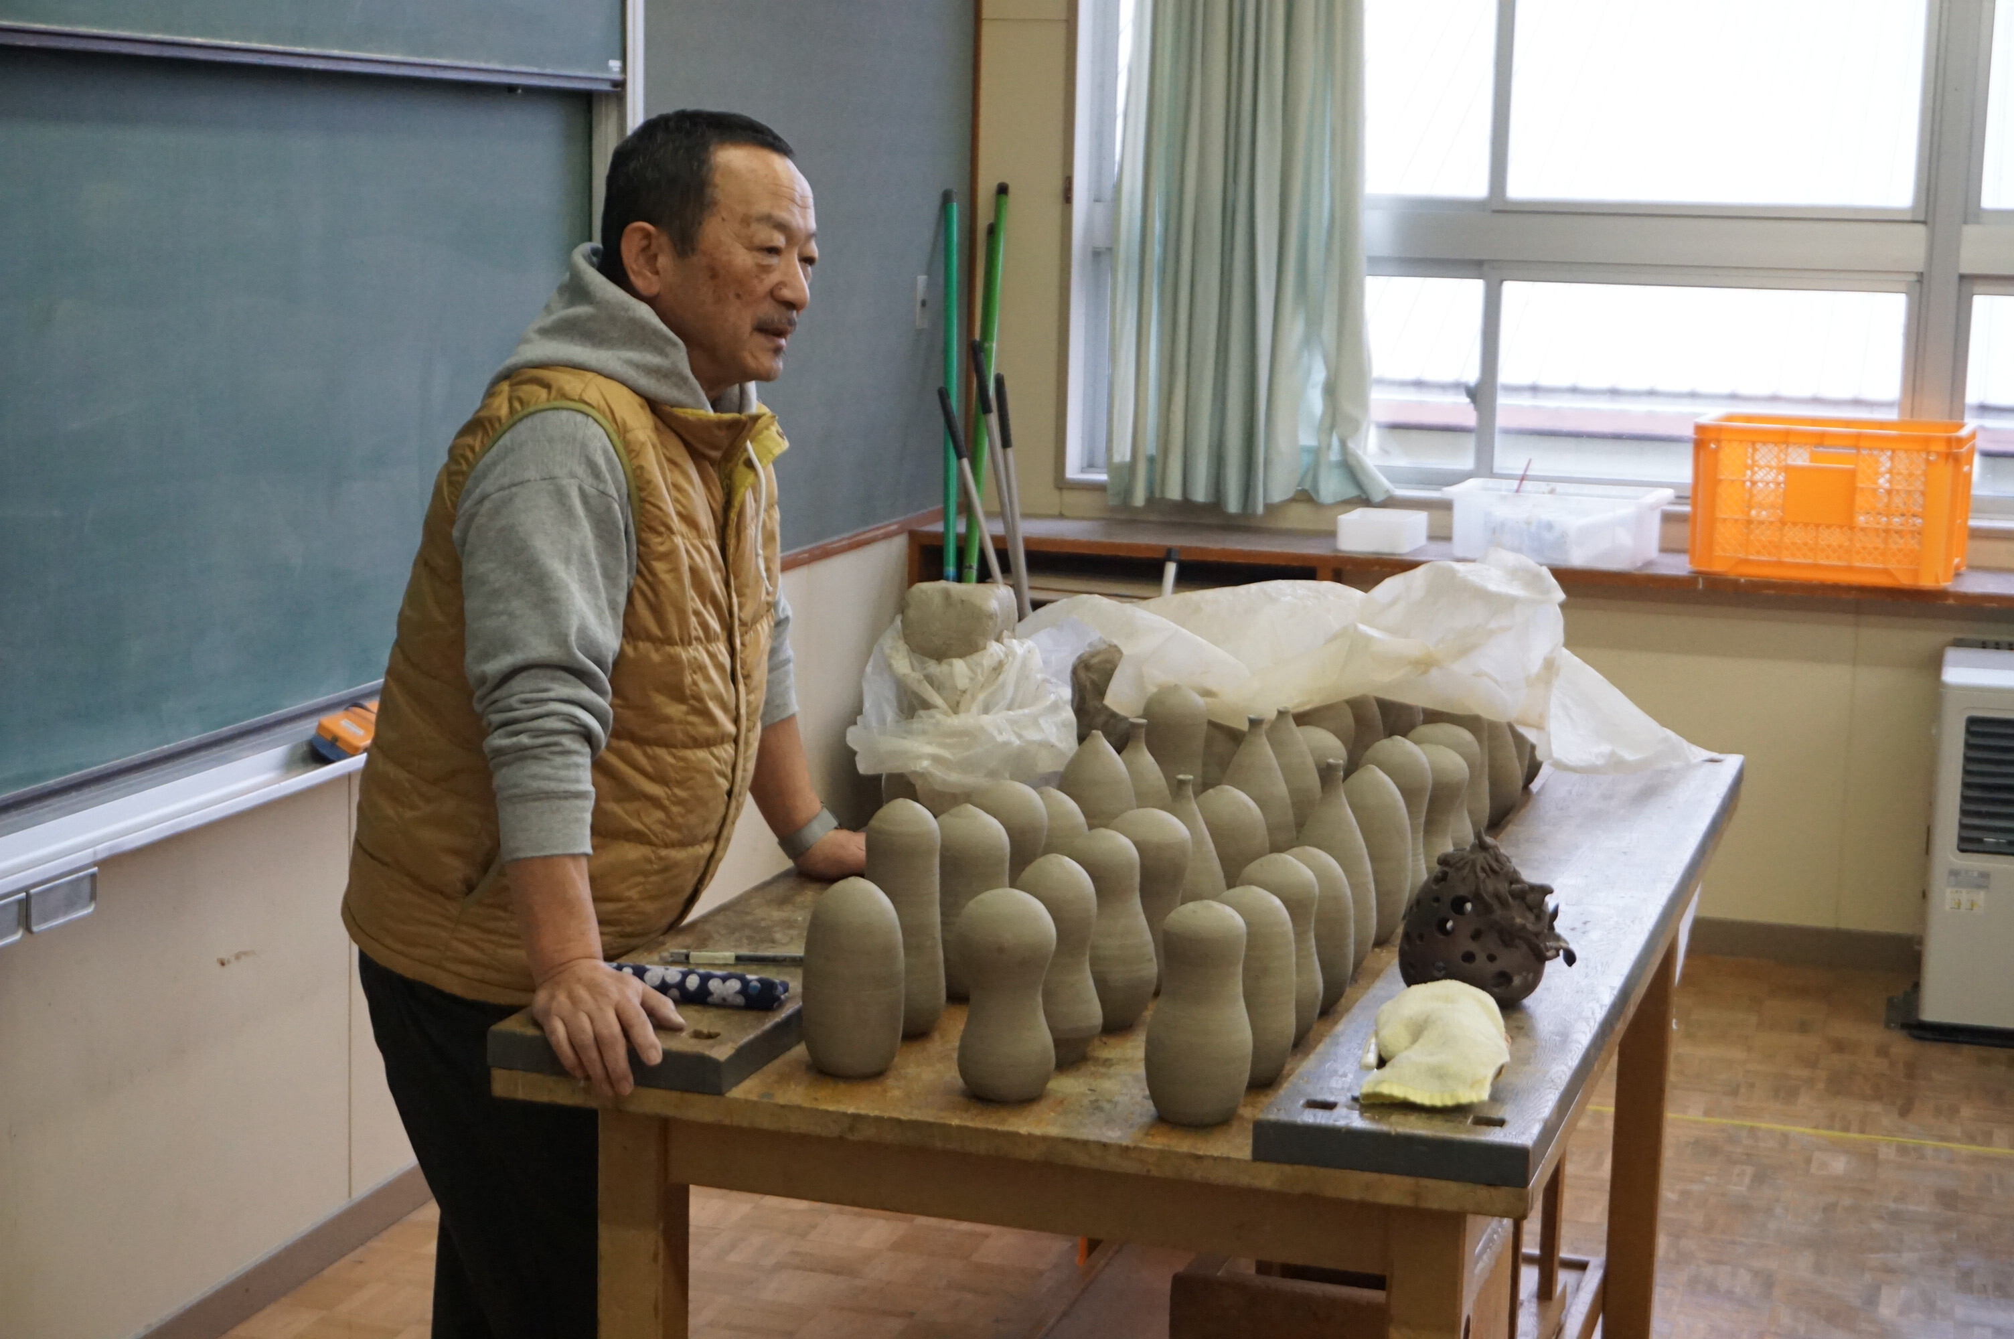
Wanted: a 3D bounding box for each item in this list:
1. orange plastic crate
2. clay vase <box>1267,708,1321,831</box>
[{"bbox_3d":[1.620,-0.337,6.022,0.501,0.283,0.303,5,10,22],"label":"orange plastic crate"},{"bbox_3d":[0.314,0.136,3.512,0.094,0.186,0.094,4,10,18],"label":"clay vase"}]

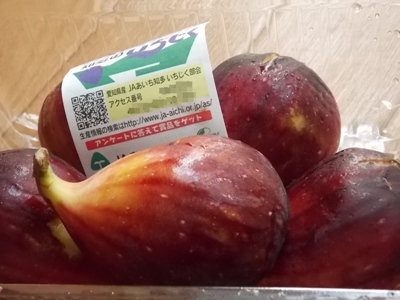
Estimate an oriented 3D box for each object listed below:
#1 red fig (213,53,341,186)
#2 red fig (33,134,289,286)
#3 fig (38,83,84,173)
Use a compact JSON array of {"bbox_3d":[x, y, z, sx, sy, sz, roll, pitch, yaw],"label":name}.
[{"bbox_3d":[0.029,-0.009,0.350,0.062,0.066,0.061,2,21,-1],"label":"red fig"},{"bbox_3d":[-0.013,0.021,0.300,0.096,0.056,0.057,11,73,-14],"label":"red fig"},{"bbox_3d":[-0.041,-0.007,0.354,0.056,0.066,0.056,2,21,-1],"label":"fig"}]

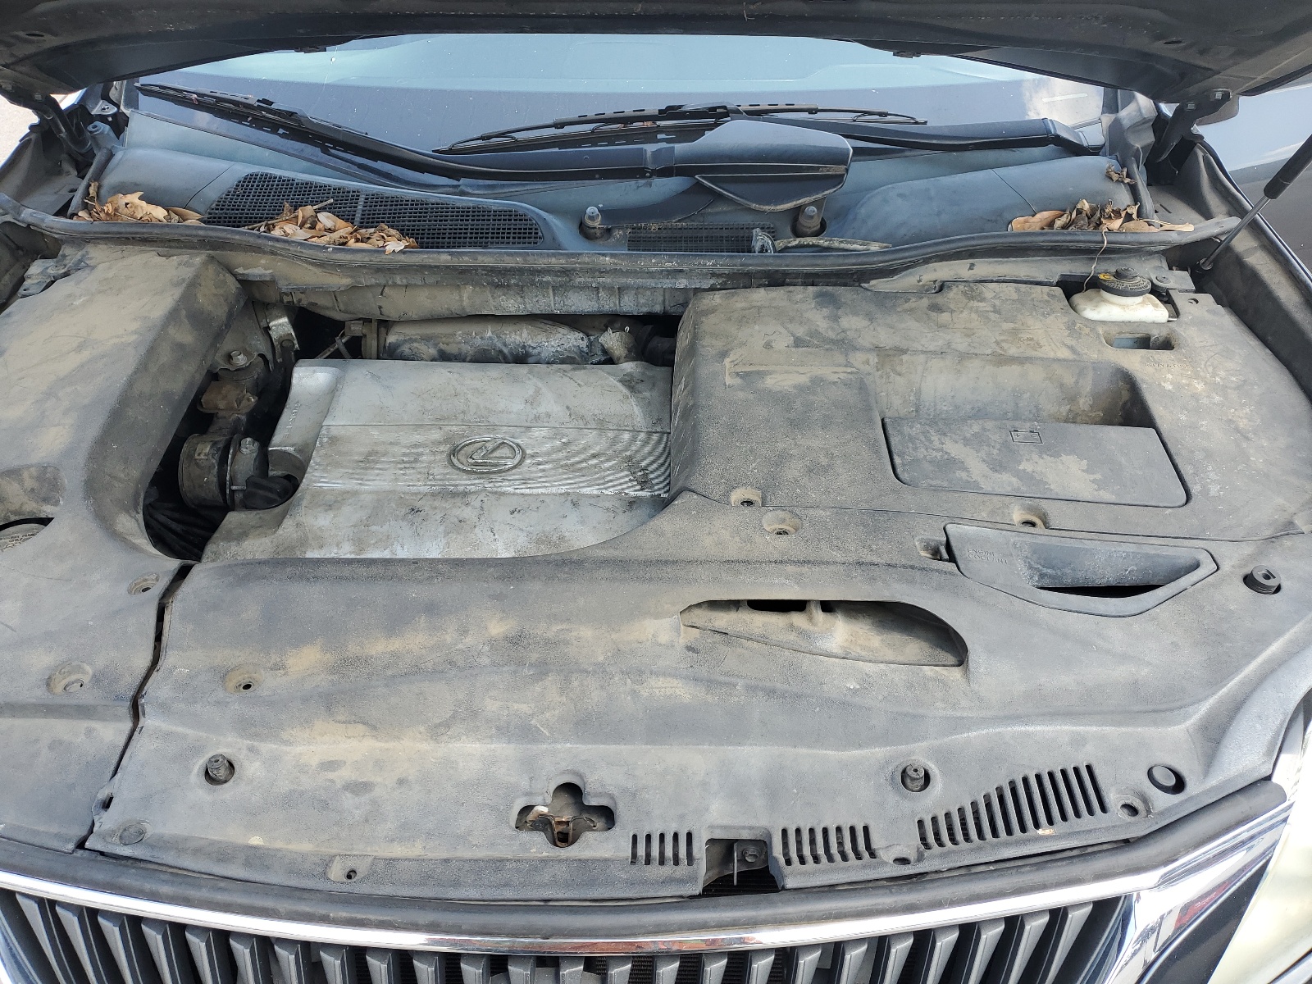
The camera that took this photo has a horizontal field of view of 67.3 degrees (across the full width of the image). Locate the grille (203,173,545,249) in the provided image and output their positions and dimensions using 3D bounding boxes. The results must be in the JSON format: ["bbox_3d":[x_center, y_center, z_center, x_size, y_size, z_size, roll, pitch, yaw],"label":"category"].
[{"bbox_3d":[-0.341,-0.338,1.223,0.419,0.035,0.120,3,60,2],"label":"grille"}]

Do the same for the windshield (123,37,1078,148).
[{"bbox_3d":[-0.048,-0.770,1.449,1.480,0.170,0.950,0,71,0],"label":"windshield"}]

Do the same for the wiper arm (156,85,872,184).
[{"bbox_3d":[-0.314,-0.479,1.301,1.125,0.076,0.195,12,41,15],"label":"wiper arm"}]

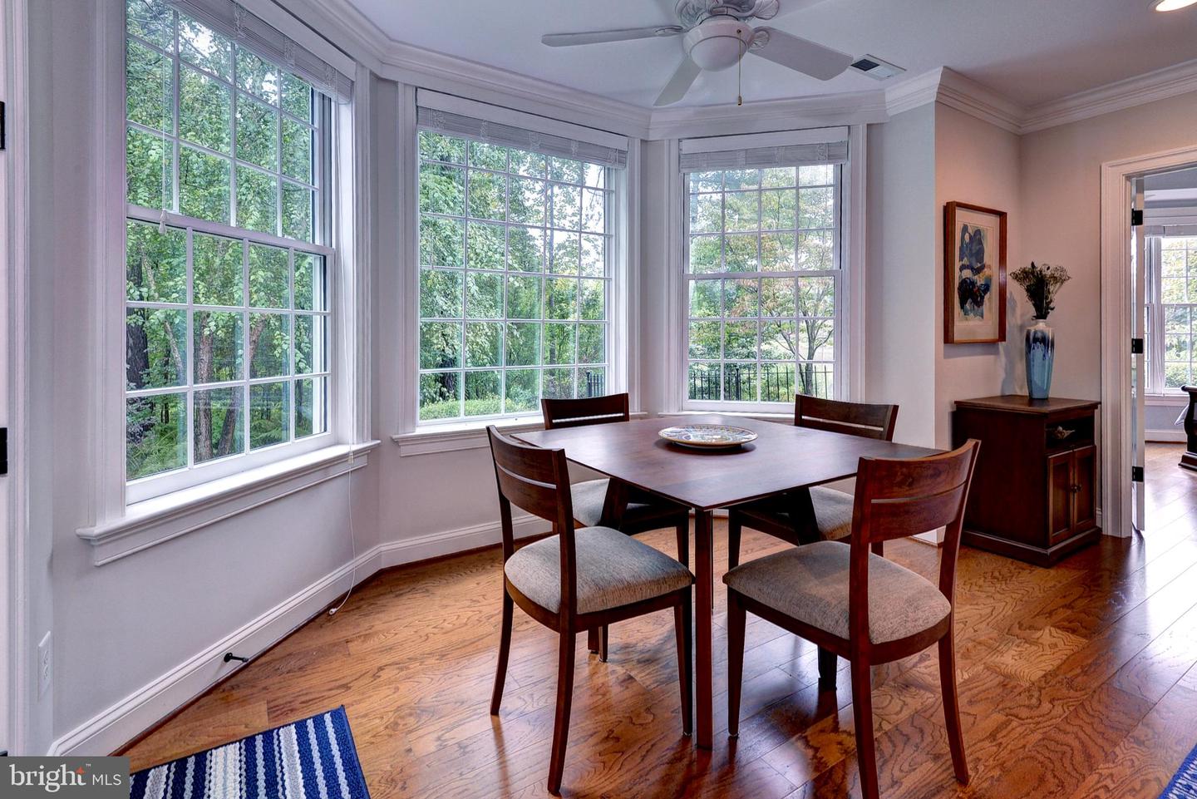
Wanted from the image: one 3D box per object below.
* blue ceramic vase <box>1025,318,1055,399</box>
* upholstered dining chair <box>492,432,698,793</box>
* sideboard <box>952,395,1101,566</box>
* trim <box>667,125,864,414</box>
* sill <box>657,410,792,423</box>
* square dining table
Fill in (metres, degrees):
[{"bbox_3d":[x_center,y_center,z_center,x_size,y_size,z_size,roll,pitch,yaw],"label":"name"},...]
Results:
[{"bbox_3d":[2.570,-0.236,3.098,0.130,0.460,0.130,3,5,40],"label":"blue ceramic vase"},{"bbox_3d":[-0.032,0.513,1.561,0.495,0.852,0.450,-3,5,-32],"label":"upholstered dining chair"},{"bbox_3d":[2.373,0.393,2.944,0.715,0.761,0.422,-2,5,-32],"label":"sideboard"},{"bbox_3d":[1.000,-0.764,3.272,1.156,1.726,0.110,1,4,13],"label":"trim"},{"bbox_3d":[0.998,0.146,3.273,1.236,0.105,0.160,1,4,13],"label":"sill"},{"bbox_3d":[0.375,0.527,1.796,1.000,0.766,1.000,-2,5,-32],"label":"square dining table"}]

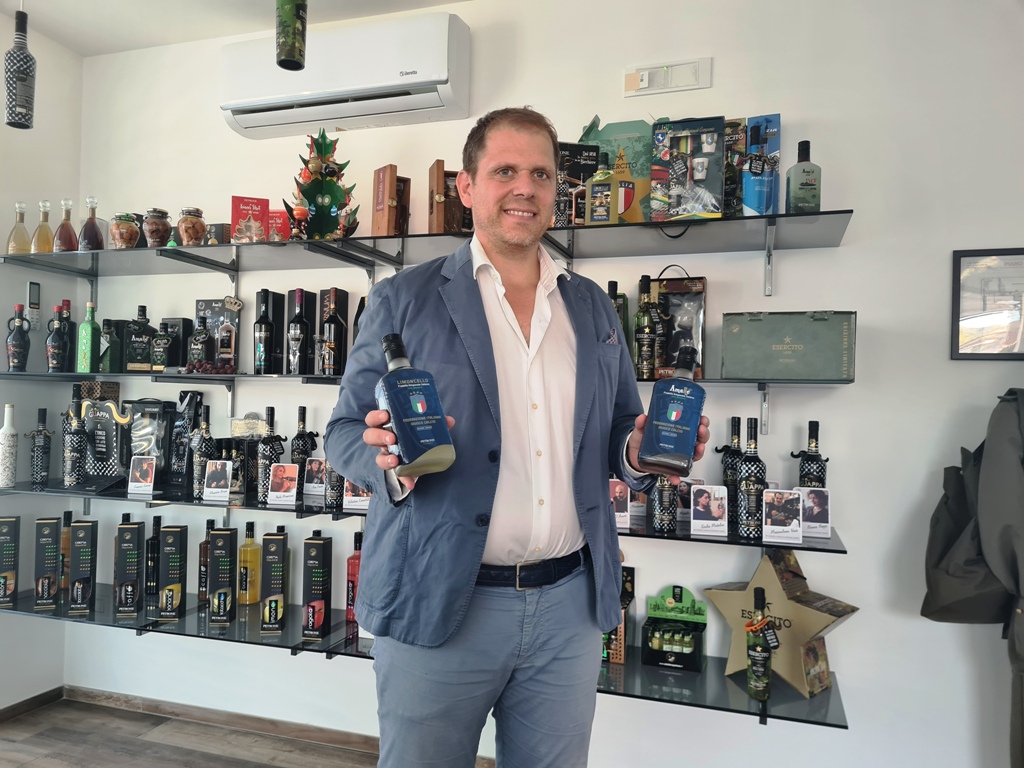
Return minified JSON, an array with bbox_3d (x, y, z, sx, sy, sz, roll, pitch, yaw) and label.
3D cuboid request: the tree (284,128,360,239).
[{"bbox_3d":[-0.622,-0.637,2.522,0.242,0.398,0.235,1,-1,2],"label":"tree"}]

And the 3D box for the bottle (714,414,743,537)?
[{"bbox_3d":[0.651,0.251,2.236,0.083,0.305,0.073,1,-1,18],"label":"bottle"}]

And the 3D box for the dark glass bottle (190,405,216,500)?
[{"bbox_3d":[-1.026,0.228,2.587,0.075,0.312,0.075,1,-1,18],"label":"dark glass bottle"}]

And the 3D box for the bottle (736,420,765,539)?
[{"bbox_3d":[0.630,0.244,2.011,0.072,0.312,0.072,1,-1,18],"label":"bottle"}]

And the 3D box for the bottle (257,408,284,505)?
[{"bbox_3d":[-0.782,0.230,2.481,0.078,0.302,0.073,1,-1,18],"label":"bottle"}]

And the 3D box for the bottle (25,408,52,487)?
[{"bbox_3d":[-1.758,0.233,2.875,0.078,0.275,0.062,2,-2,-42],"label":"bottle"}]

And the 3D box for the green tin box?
[{"bbox_3d":[0.712,-0.093,1.992,0.317,0.171,0.100,1,-1,18],"label":"green tin box"}]

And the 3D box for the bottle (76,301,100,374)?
[{"bbox_3d":[-1.520,-0.165,2.764,0.057,0.254,0.055,1,-1,11],"label":"bottle"}]

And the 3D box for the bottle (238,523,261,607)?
[{"bbox_3d":[-0.936,0.645,2.751,0.059,0.298,0.059,1,-1,18],"label":"bottle"}]

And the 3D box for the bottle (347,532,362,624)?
[{"bbox_3d":[-0.533,0.662,2.654,0.058,0.299,0.058,1,-1,18],"label":"bottle"}]

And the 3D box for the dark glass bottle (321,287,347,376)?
[{"bbox_3d":[-0.564,-0.160,2.438,0.063,0.286,0.063,1,-1,13],"label":"dark glass bottle"}]

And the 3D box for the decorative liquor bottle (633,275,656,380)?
[{"bbox_3d":[0.368,-0.154,2.121,0.062,0.290,0.062,1,-1,10],"label":"decorative liquor bottle"}]

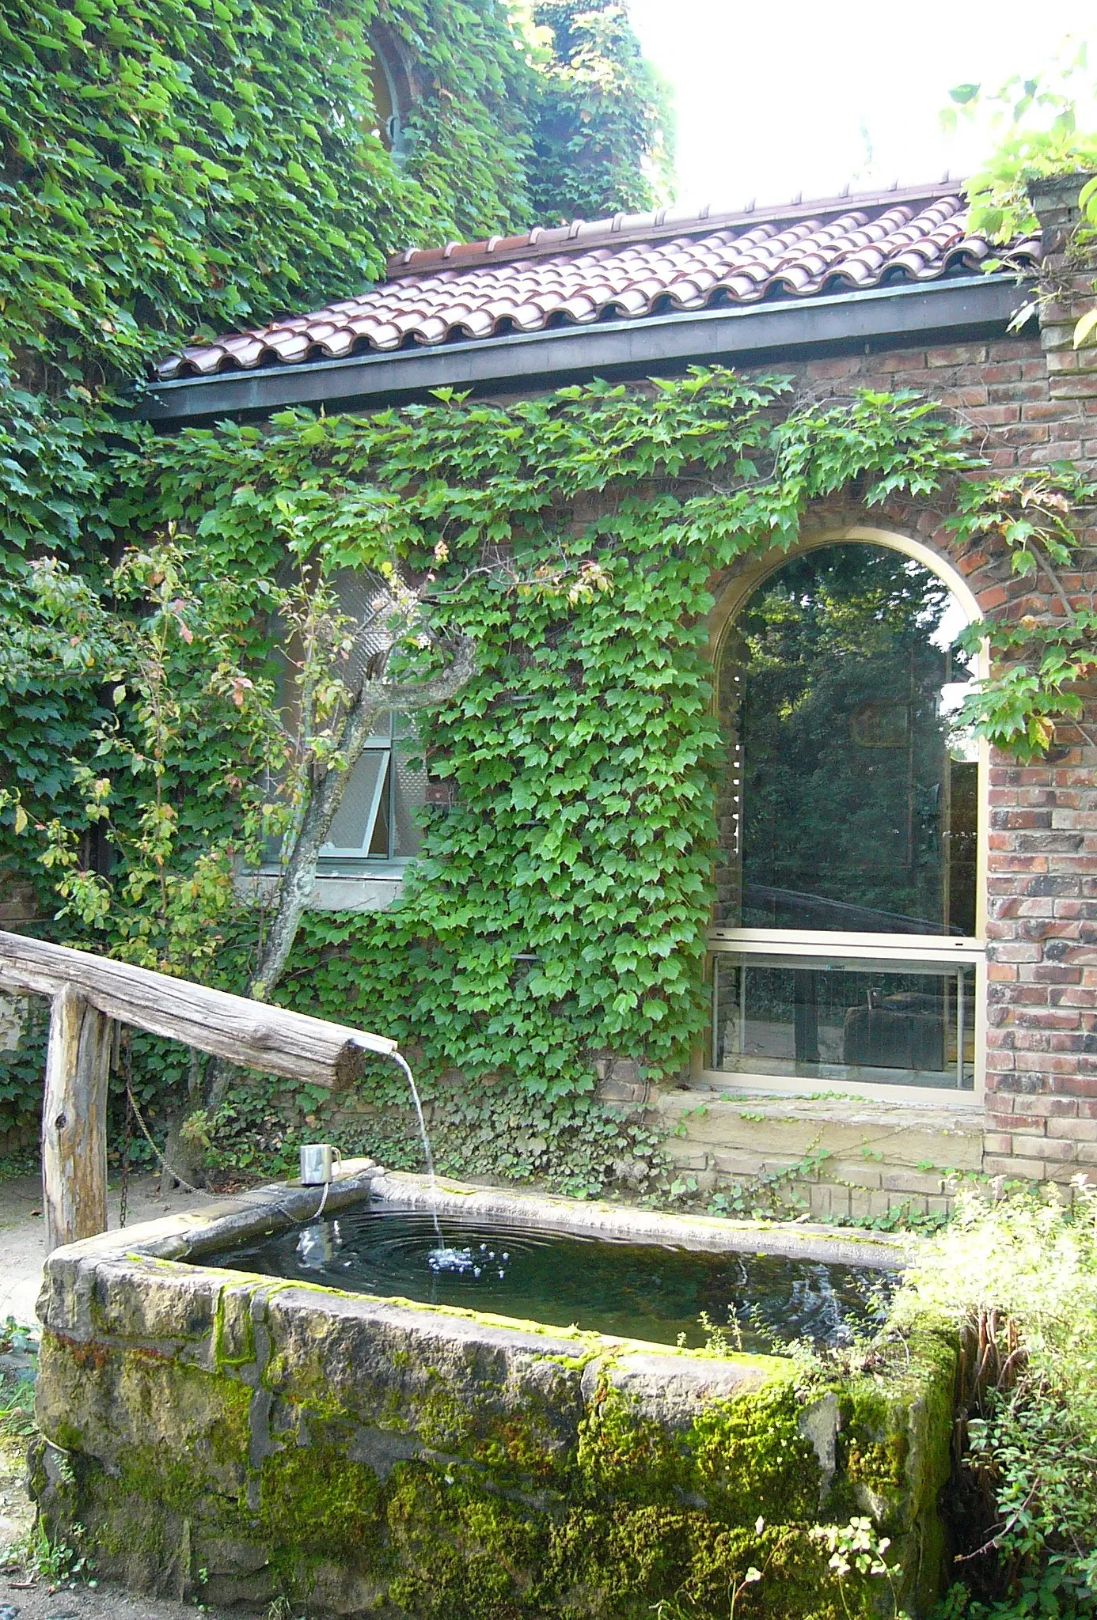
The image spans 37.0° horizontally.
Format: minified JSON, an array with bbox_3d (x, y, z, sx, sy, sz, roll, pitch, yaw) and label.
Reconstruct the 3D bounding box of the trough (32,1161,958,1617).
[{"bbox_3d":[0.010,1.183,3.290,1.730,0.590,1.170,0,-2,28],"label":"trough"}]

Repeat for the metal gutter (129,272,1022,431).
[{"bbox_3d":[-0.019,-1.781,6.519,3.840,0.160,0.170,0,-1,25],"label":"metal gutter"}]

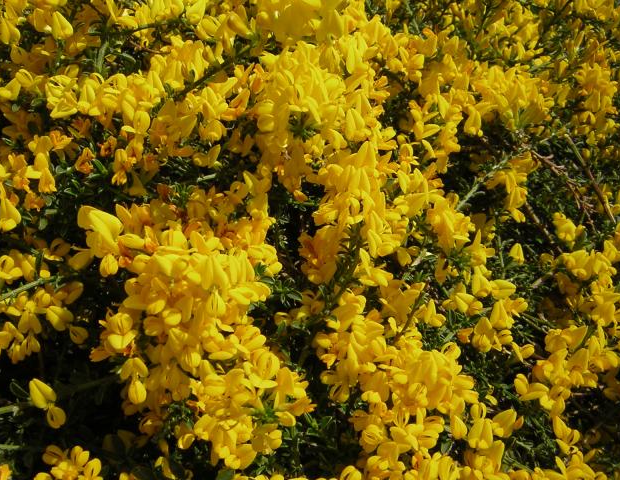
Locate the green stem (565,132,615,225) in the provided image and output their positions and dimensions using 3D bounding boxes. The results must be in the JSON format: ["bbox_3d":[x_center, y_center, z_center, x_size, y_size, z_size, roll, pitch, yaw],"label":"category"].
[{"bbox_3d":[0.295,-0.064,0.700,0.006,0.107,0.006,-29,0,0],"label":"green stem"}]

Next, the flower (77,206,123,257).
[{"bbox_3d":[-0.152,-0.006,0.480,0.028,0.032,0.026,5,21,31],"label":"flower"}]

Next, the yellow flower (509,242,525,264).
[{"bbox_3d":[0.199,0.013,0.640,0.015,0.021,0.014,-4,15,-5],"label":"yellow flower"}]

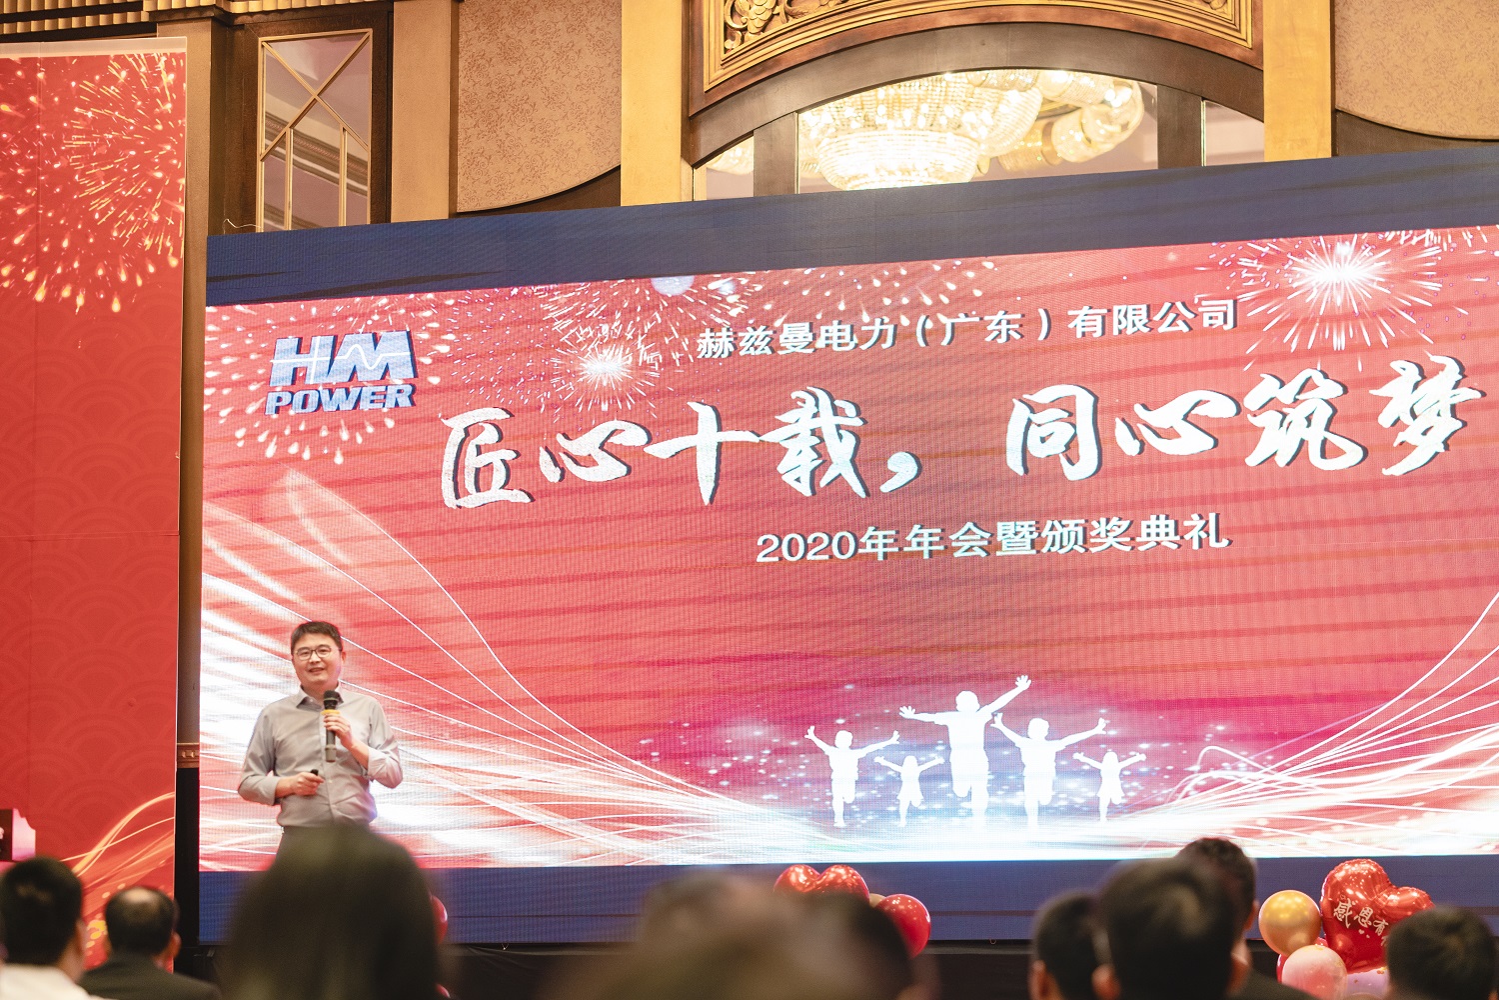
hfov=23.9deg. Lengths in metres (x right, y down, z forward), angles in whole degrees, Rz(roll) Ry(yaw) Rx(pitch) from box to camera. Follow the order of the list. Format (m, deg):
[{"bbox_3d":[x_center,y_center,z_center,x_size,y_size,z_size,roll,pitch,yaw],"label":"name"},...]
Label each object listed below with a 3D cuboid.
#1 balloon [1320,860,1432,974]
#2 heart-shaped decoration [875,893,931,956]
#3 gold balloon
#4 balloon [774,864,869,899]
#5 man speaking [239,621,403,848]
[{"bbox_3d":[1.984,1.343,11.300,0.365,0.345,0.200,22,-6,6],"label":"balloon"},{"bbox_3d":[0.497,1.410,11.700,0.210,0.220,0.210,0,-7,0],"label":"heart-shaped decoration"},{"bbox_3d":[1.747,1.364,11.400,0.205,0.215,0.205,-1,-7,9],"label":"gold balloon"},{"bbox_3d":[0.240,1.367,11.700,0.330,0.330,0.200,0,-7,0],"label":"balloon"},{"bbox_3d":[-1.516,1.286,12.500,0.580,1.720,0.380,0,-7,-2],"label":"man speaking"}]

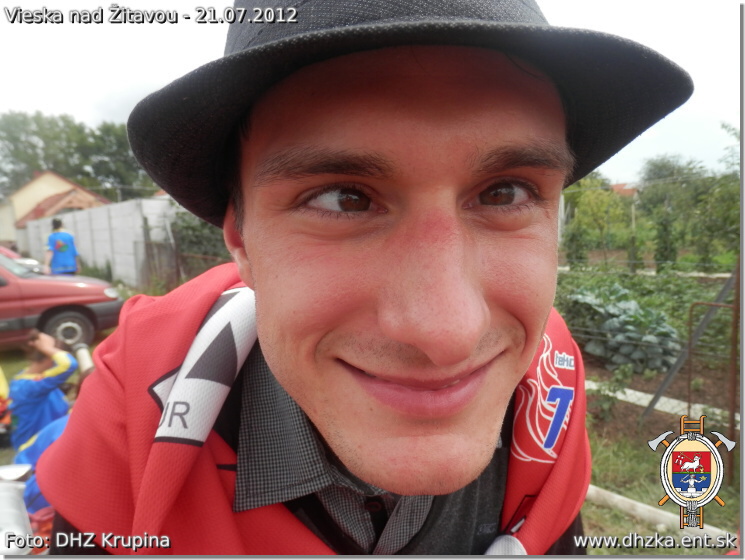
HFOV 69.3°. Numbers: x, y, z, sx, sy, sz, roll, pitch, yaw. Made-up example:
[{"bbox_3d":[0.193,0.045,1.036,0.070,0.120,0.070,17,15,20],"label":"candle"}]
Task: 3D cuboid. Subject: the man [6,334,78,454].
[{"bbox_3d":[-2.090,0.750,3.500,0.620,0.830,0.520,-6,8,-43],"label":"man"}]

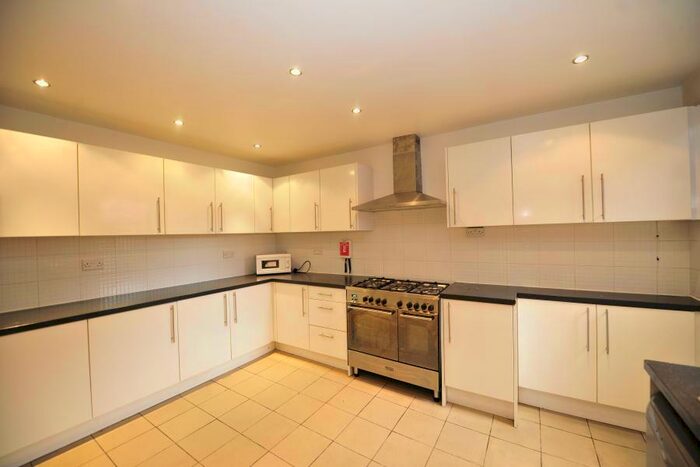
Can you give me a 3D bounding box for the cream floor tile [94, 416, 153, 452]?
[{"bbox_3d":[-1.661,1.464,2.008,0.300,0.015,0.300,-1,-1,33],"label":"cream floor tile"}]

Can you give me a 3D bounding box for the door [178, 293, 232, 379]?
[{"bbox_3d":[-1.399,0.963,2.653,0.030,0.715,0.497,-1,0,32],"label":"door"}]

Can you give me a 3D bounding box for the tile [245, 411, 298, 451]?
[{"bbox_3d":[-0.577,1.449,2.009,0.300,0.015,0.300,-1,-1,33],"label":"tile"}]

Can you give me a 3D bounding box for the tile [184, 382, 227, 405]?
[{"bbox_3d":[-1.312,1.454,2.477,0.290,0.010,0.298,-1,-1,33],"label":"tile"}]

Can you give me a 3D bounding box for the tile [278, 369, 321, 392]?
[{"bbox_3d":[-0.492,1.443,2.654,0.298,0.010,0.298,-1,-1,33],"label":"tile"}]

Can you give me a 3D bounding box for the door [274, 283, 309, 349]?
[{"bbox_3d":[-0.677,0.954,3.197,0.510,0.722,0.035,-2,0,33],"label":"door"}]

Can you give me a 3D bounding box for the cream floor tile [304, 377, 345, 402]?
[{"bbox_3d":[-0.241,1.437,2.489,0.298,0.010,0.298,-1,-1,33],"label":"cream floor tile"}]

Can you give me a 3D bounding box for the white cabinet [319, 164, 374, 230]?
[{"bbox_3d":[-0.048,-0.401,3.279,0.531,0.746,0.327,-1,-1,33],"label":"white cabinet"}]

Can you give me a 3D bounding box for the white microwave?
[{"bbox_3d":[-0.992,0.410,3.671,0.450,0.265,0.340,-1,0,-10],"label":"white microwave"}]

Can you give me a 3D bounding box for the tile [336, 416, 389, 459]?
[{"bbox_3d":[0.100,1.427,1.924,0.300,0.010,0.301,-1,0,33],"label":"tile"}]

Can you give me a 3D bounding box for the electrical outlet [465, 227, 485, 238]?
[{"bbox_3d":[1.211,0.000,2.634,0.156,0.092,0.018,-1,0,33],"label":"electrical outlet"}]

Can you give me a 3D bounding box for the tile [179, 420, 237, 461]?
[{"bbox_3d":[-0.981,1.441,1.903,0.298,0.010,0.298,-1,-1,33],"label":"tile"}]

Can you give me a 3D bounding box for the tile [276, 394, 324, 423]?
[{"bbox_3d":[-0.405,1.438,2.249,0.300,0.010,0.301,-1,0,33],"label":"tile"}]

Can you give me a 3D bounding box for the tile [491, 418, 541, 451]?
[{"bbox_3d":[1.195,1.423,1.967,0.300,0.015,0.300,-1,-1,33],"label":"tile"}]

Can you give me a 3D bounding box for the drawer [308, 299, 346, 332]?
[{"bbox_3d":[-0.116,0.850,3.075,0.497,0.288,0.520,-1,0,33],"label":"drawer"}]

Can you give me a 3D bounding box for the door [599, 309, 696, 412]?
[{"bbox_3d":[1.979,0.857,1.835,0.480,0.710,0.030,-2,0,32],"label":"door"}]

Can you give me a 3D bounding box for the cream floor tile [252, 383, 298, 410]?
[{"bbox_3d":[-0.671,1.454,2.427,0.300,0.015,0.300,-1,-1,33],"label":"cream floor tile"}]

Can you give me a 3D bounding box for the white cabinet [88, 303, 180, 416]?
[{"bbox_3d":[-1.891,0.960,2.303,0.560,0.704,0.590,-1,0,33],"label":"white cabinet"}]

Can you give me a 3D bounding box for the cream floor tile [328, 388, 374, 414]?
[{"bbox_3d":[0.017,1.444,2.347,0.300,0.015,0.300,-1,-1,33],"label":"cream floor tile"}]

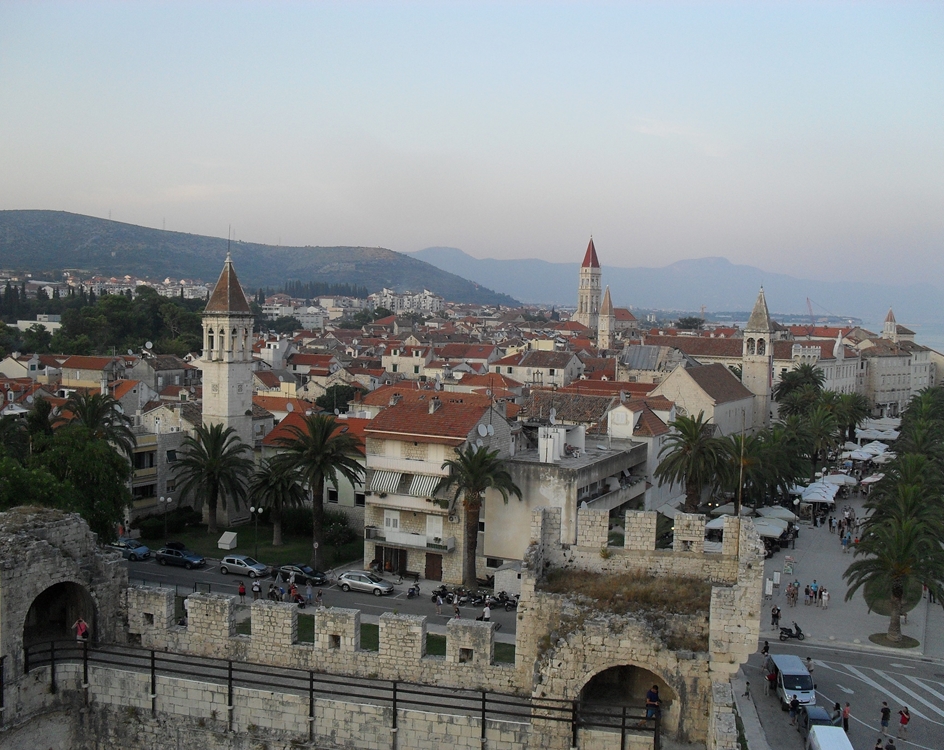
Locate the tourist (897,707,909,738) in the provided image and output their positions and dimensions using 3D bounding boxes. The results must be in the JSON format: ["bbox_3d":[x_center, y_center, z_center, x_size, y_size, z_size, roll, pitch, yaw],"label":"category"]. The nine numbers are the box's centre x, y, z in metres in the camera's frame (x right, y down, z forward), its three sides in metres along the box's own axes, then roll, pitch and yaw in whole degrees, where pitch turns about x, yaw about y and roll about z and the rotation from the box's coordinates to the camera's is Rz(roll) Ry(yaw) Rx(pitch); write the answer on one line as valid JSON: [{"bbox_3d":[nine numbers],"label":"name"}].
[{"bbox_3d":[22.659,18.267,53.039,0.500,1.700,0.520,2,4,6],"label":"tourist"}]

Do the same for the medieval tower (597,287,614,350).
[{"bbox_3d":[38.943,-10.645,292.139,3.600,30.074,3.600,3,4,33],"label":"medieval tower"}]

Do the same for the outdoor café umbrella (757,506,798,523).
[{"bbox_3d":[29.809,14.690,98.656,3.600,3.200,3.900,3,4,27],"label":"outdoor café umbrella"}]

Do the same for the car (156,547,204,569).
[{"bbox_3d":[-24.649,15.387,85.787,4.580,1.520,1.800,3,4,23],"label":"car"}]

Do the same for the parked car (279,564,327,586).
[{"bbox_3d":[-13.752,15.692,80.721,4.650,1.430,1.800,3,4,22],"label":"parked car"}]

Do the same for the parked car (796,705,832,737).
[{"bbox_3d":[17.902,18.399,51.934,1.750,1.470,4.200,2,4,8],"label":"parked car"}]

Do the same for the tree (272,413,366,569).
[{"bbox_3d":[-12.555,9.583,82.560,7.500,12.695,7.500,1,4,0],"label":"tree"}]

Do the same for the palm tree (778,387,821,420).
[{"bbox_3d":[51.070,7.133,158.336,7.200,10.696,7.200,1,4,0],"label":"palm tree"}]

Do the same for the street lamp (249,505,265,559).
[{"bbox_3d":[-18.046,13.382,84.860,1.250,4.605,0.420,3,4,28],"label":"street lamp"}]

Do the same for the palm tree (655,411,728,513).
[{"bbox_3d":[21.510,9.923,99.098,7.400,12.600,7.400,1,4,0],"label":"palm tree"}]

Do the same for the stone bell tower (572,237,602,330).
[{"bbox_3d":[43.867,-26.850,374.499,6.300,48.600,6.300,-2,5,-39],"label":"stone bell tower"}]

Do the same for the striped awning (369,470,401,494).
[{"bbox_3d":[-7.008,8.798,83.205,2.450,1.550,0.700,3,4,26],"label":"striped awning"}]

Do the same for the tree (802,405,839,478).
[{"bbox_3d":[45.929,9.149,134.087,5.200,10.400,5.200,3,4,19],"label":"tree"}]

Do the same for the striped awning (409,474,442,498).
[{"bbox_3d":[-3.555,8.635,78.169,2.420,1.400,0.900,3,4,27],"label":"striped awning"}]

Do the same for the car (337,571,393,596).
[{"bbox_3d":[-8.269,16.157,79.104,4.500,1.480,1.800,3,4,21],"label":"car"}]

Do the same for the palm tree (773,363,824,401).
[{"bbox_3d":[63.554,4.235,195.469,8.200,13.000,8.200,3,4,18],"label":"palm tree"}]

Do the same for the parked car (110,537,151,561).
[{"bbox_3d":[-29.325,14.889,86.772,3.950,1.480,1.720,3,4,24],"label":"parked car"}]

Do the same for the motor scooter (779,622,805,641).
[{"bbox_3d":[21.869,17.532,68.954,1.800,1.220,0.680,1,4,-8],"label":"motor scooter"}]

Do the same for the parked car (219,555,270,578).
[{"bbox_3d":[-18.043,15.054,80.210,4.180,1.460,1.760,3,4,21],"label":"parked car"}]

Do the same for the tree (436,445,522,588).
[{"bbox_3d":[0.485,11.223,80.506,7.100,11.500,7.100,1,4,0],"label":"tree"}]

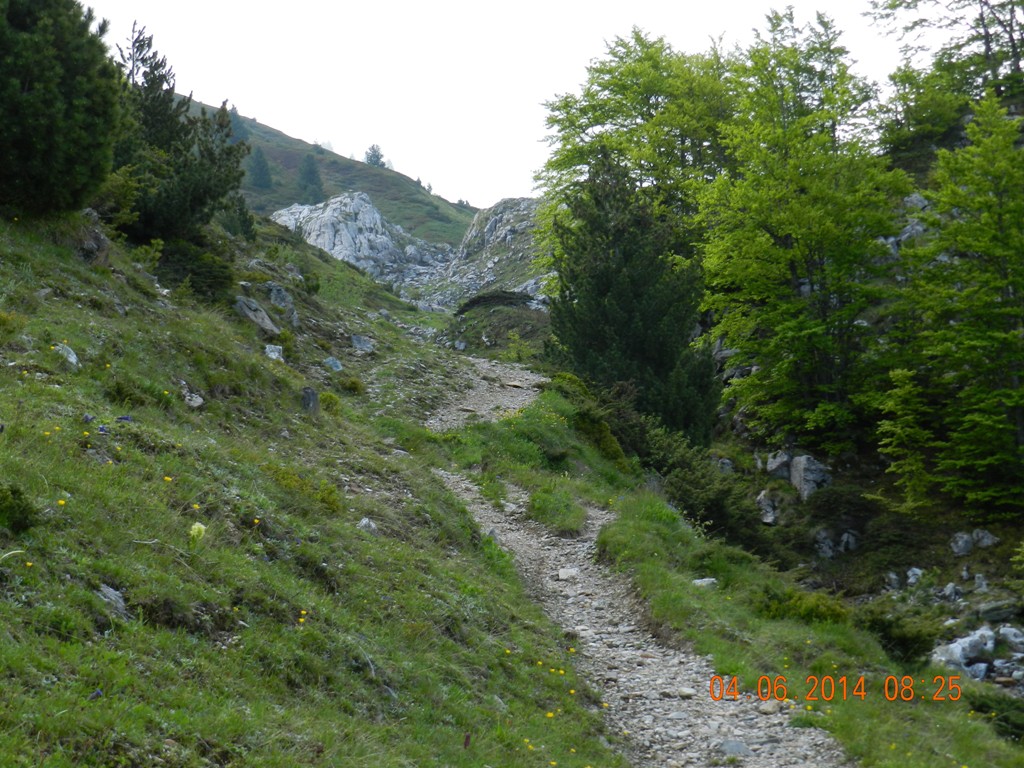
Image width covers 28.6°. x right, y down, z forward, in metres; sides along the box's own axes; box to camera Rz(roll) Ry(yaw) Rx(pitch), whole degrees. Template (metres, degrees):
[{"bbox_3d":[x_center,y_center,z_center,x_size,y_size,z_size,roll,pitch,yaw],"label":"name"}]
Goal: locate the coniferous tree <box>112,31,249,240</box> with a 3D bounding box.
[{"bbox_3d":[-3.636,-2.751,22.000,1.509,2.362,1.509,0,-6,0],"label":"coniferous tree"}]

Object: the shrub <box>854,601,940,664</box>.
[{"bbox_3d":[2.395,1.544,12.500,0.534,0.398,0.481,0,-6,0],"label":"shrub"}]

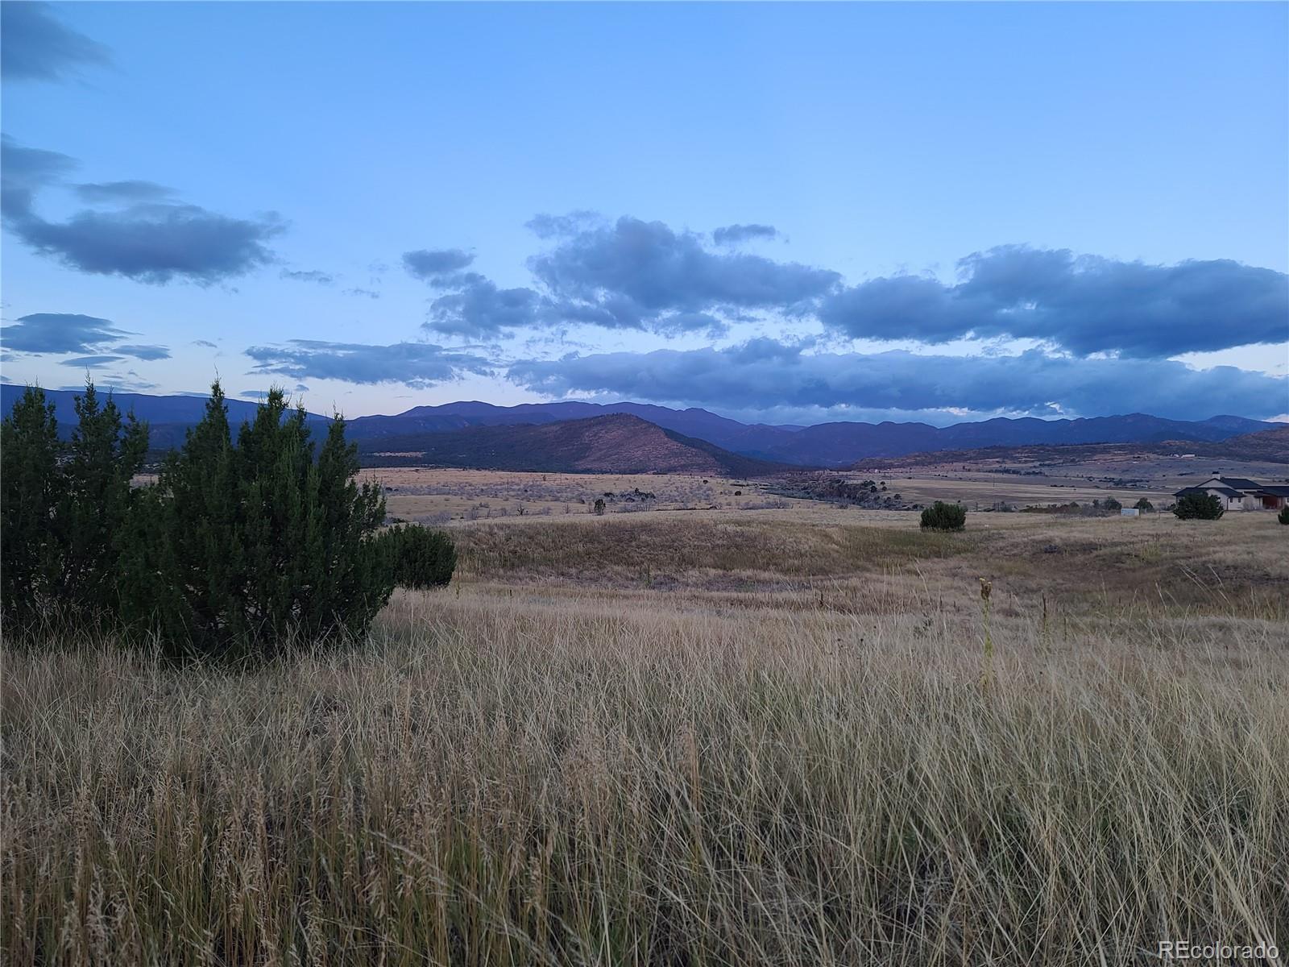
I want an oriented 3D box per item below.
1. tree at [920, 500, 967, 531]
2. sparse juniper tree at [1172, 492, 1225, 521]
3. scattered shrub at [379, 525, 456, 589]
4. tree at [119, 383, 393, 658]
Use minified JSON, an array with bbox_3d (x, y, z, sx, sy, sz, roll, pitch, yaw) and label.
[{"bbox_3d":[15.101,1.652,47.000,2.350,1.600,2.200,0,1,0],"label":"tree"},{"bbox_3d":[46.451,1.941,78.000,4.300,2.350,4.000,0,1,0],"label":"sparse juniper tree"},{"bbox_3d":[-4.184,1.352,17.000,1.450,1.200,1.350,0,1,0],"label":"scattered shrub"},{"bbox_3d":[-3.753,0.375,9.000,2.550,2.750,2.400,0,1,0],"label":"tree"}]

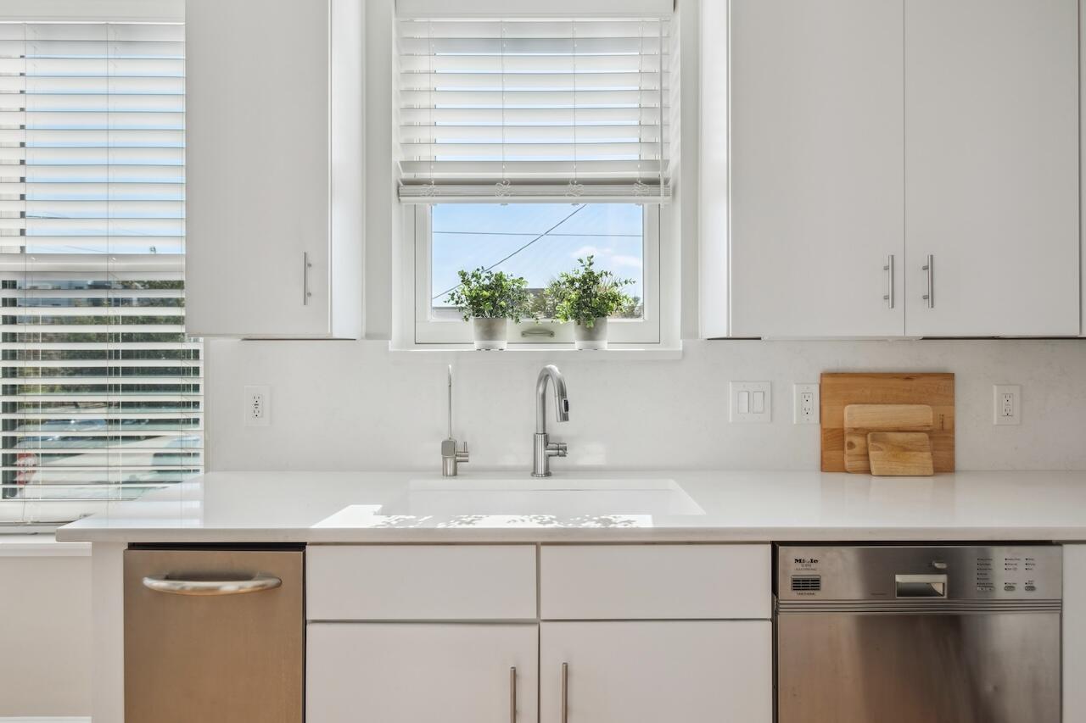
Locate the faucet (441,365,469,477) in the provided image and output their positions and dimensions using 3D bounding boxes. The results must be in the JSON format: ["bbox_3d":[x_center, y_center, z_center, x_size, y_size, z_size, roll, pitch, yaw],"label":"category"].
[{"bbox_3d":[-0.249,0.169,1.685,0.077,0.320,0.145,0,1,-7],"label":"faucet"}]

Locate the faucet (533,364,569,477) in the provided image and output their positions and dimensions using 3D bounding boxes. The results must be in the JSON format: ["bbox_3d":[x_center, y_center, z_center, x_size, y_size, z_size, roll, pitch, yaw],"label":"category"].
[{"bbox_3d":[0.028,0.168,1.690,0.095,0.317,0.170,0,1,-28],"label":"faucet"}]

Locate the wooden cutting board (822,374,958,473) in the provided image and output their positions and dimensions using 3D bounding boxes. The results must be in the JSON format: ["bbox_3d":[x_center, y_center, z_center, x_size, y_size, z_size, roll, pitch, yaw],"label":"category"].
[{"bbox_3d":[1.017,0.181,1.778,0.391,0.294,0.020,0,-2,0],"label":"wooden cutting board"}]

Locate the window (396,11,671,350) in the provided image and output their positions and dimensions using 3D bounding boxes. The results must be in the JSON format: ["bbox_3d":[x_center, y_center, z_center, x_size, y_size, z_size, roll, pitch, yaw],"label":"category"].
[{"bbox_3d":[-0.023,-0.588,1.900,0.865,1.090,0.100,0,1,0],"label":"window"}]

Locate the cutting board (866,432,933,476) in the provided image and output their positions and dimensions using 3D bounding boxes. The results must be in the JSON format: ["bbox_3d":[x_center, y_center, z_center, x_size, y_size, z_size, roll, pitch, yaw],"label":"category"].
[{"bbox_3d":[1.031,0.267,1.742,0.177,0.126,0.016,0,-12,0],"label":"cutting board"}]

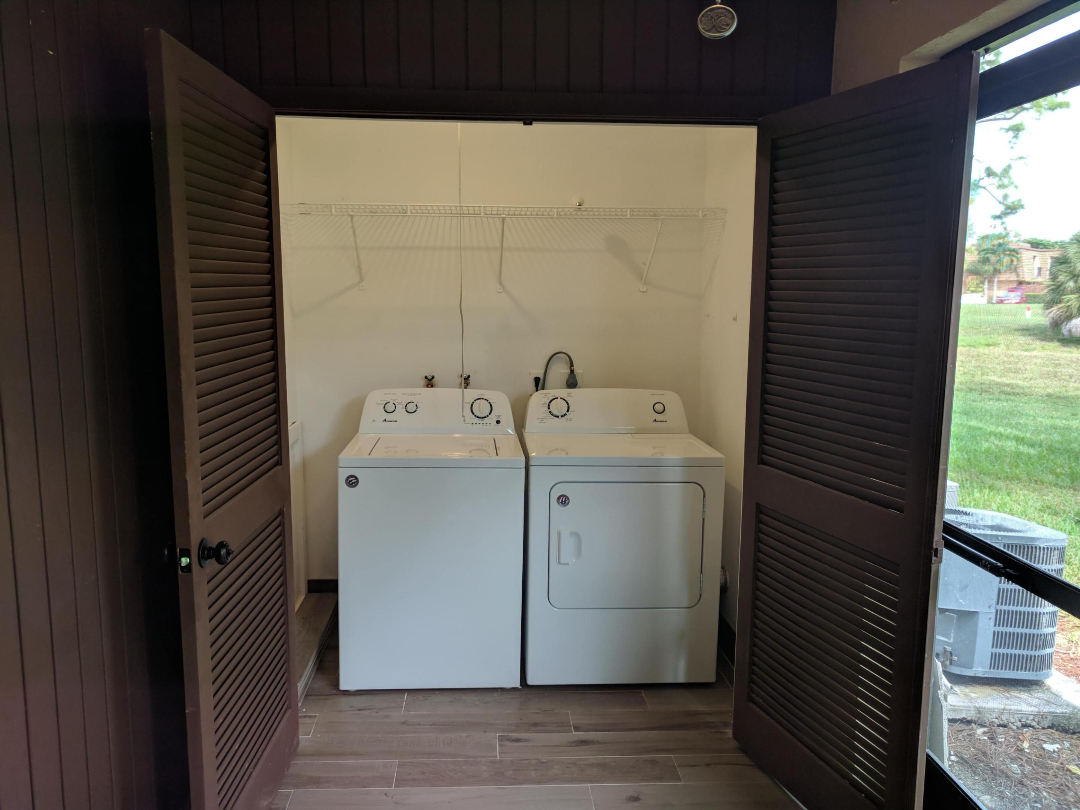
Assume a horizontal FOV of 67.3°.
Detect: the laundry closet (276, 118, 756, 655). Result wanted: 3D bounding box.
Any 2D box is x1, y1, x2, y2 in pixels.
[{"bbox_3d":[-0.150,-0.009,3.206,1.790,2.205,1.180,0,8,-3],"label":"laundry closet"}]

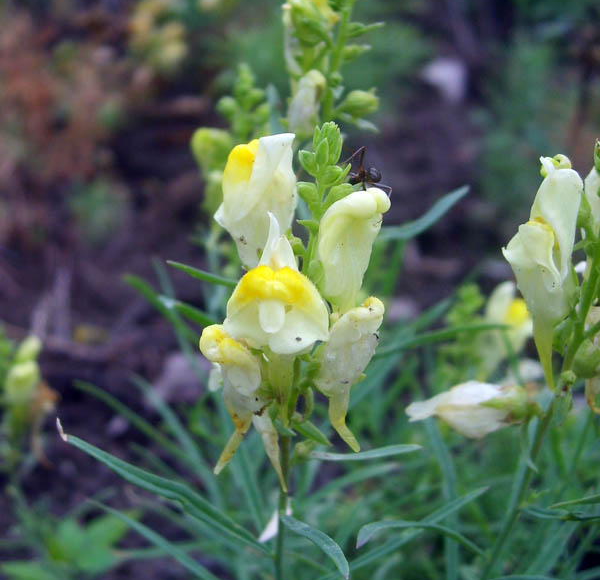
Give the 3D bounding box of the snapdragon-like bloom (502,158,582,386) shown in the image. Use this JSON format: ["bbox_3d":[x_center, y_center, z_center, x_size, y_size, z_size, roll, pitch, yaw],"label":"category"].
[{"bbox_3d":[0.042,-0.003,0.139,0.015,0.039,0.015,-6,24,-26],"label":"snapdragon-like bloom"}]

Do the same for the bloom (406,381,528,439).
[{"bbox_3d":[0.031,0.022,0.148,0.023,0.010,0.010,0,0,-12],"label":"bloom"}]

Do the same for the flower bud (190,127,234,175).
[{"bbox_3d":[-0.022,-0.036,0.208,0.011,0.013,0.011,0,25,0],"label":"flower bud"}]

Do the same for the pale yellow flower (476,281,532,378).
[{"bbox_3d":[0.062,0.012,0.244,0.015,0.031,0.016,22,27,32],"label":"pale yellow flower"}]

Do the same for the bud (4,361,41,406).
[{"bbox_3d":[-0.093,0.031,0.270,0.012,0.015,0.012,0,25,0],"label":"bud"}]

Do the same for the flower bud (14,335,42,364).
[{"bbox_3d":[-0.092,0.020,0.275,0.009,0.011,0.009,16,23,0],"label":"flower bud"}]

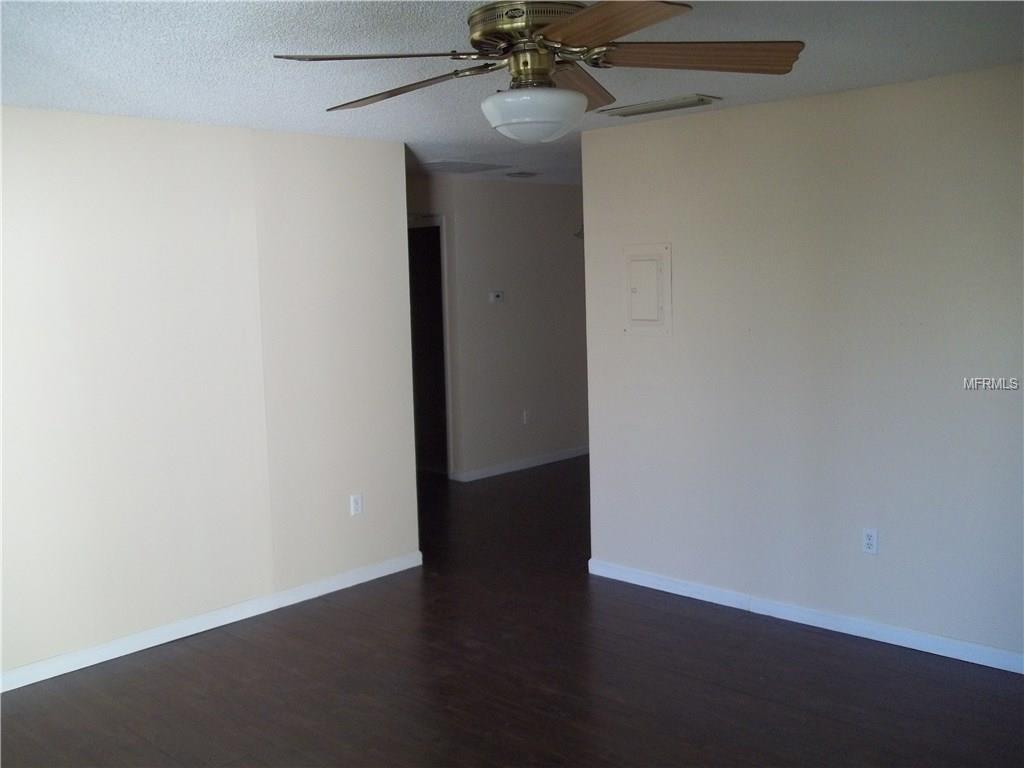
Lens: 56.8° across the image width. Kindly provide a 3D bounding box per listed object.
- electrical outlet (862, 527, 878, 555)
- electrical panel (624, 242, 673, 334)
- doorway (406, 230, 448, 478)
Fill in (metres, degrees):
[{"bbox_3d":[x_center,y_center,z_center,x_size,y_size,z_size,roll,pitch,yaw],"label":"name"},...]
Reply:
[{"bbox_3d":[1.606,0.706,4.237,0.071,0.116,0.010,4,9,41],"label":"electrical outlet"},{"bbox_3d":[0.696,-0.485,4.860,0.300,0.480,0.025,4,9,41],"label":"electrical panel"},{"bbox_3d":[-0.825,-0.263,8.027,0.780,2.060,0.110,4,9,41],"label":"doorway"}]

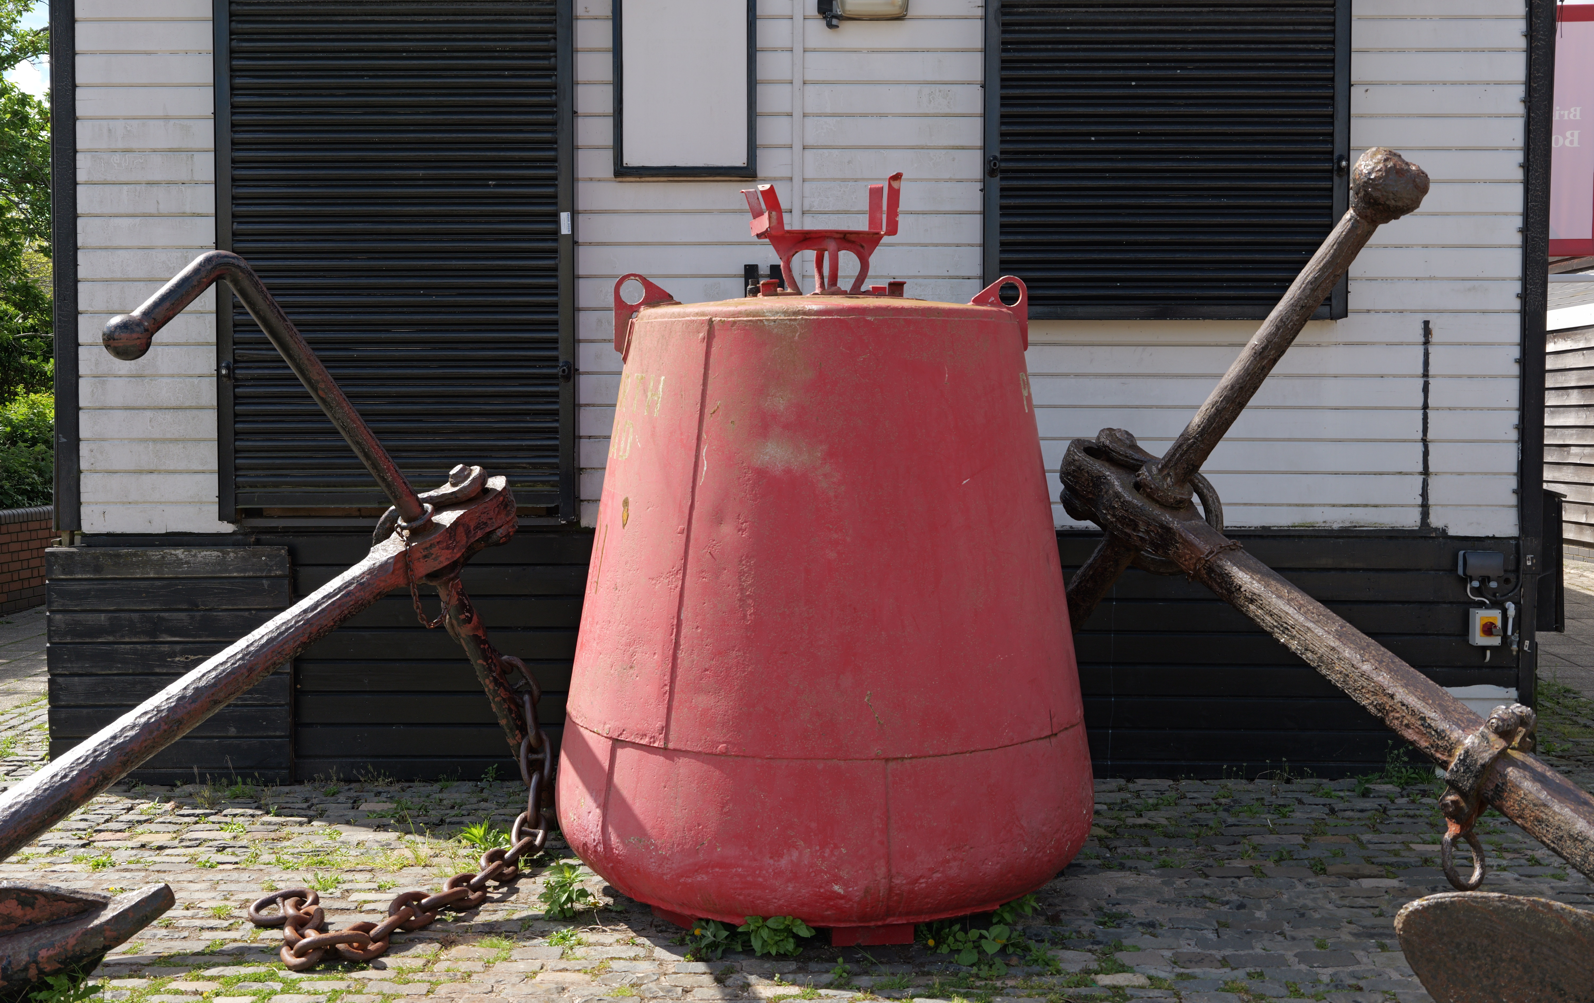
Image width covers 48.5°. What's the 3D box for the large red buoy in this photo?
[{"bbox_3d":[0.085,0.122,5.510,1.650,2.250,1.650,0,2,0],"label":"large red buoy"}]

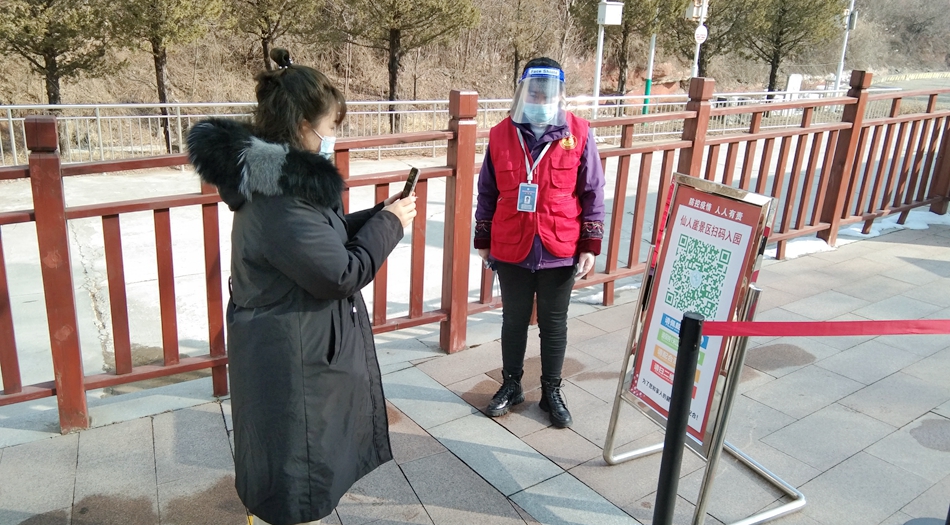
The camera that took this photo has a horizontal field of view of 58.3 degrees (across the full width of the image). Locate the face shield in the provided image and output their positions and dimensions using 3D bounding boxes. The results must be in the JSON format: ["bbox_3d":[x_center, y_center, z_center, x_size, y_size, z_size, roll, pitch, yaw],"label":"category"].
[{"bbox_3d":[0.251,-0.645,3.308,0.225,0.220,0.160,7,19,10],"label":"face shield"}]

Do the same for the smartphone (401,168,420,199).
[{"bbox_3d":[-0.193,-0.202,2.426,0.010,0.150,0.074,18,11,-28],"label":"smartphone"}]

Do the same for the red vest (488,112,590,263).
[{"bbox_3d":[0.268,-0.316,3.540,0.410,0.590,0.270,6,19,9],"label":"red vest"}]

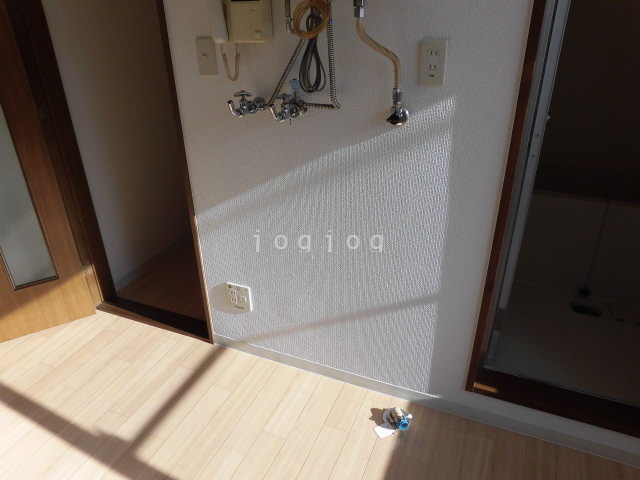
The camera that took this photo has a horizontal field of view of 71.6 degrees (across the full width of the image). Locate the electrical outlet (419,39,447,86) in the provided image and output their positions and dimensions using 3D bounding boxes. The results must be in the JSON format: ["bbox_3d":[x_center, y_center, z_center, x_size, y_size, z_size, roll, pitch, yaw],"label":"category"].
[{"bbox_3d":[0.308,-0.485,1.219,0.071,0.120,0.014,10,27,21],"label":"electrical outlet"}]

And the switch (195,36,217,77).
[{"bbox_3d":[-0.379,-0.612,1.484,0.071,0.120,0.014,10,27,21],"label":"switch"}]

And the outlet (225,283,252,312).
[{"bbox_3d":[-0.342,0.244,1.876,0.118,0.120,0.014,10,27,21],"label":"outlet"}]

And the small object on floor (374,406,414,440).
[{"bbox_3d":[0.267,0.664,1.619,0.118,0.045,0.135,10,27,21],"label":"small object on floor"}]

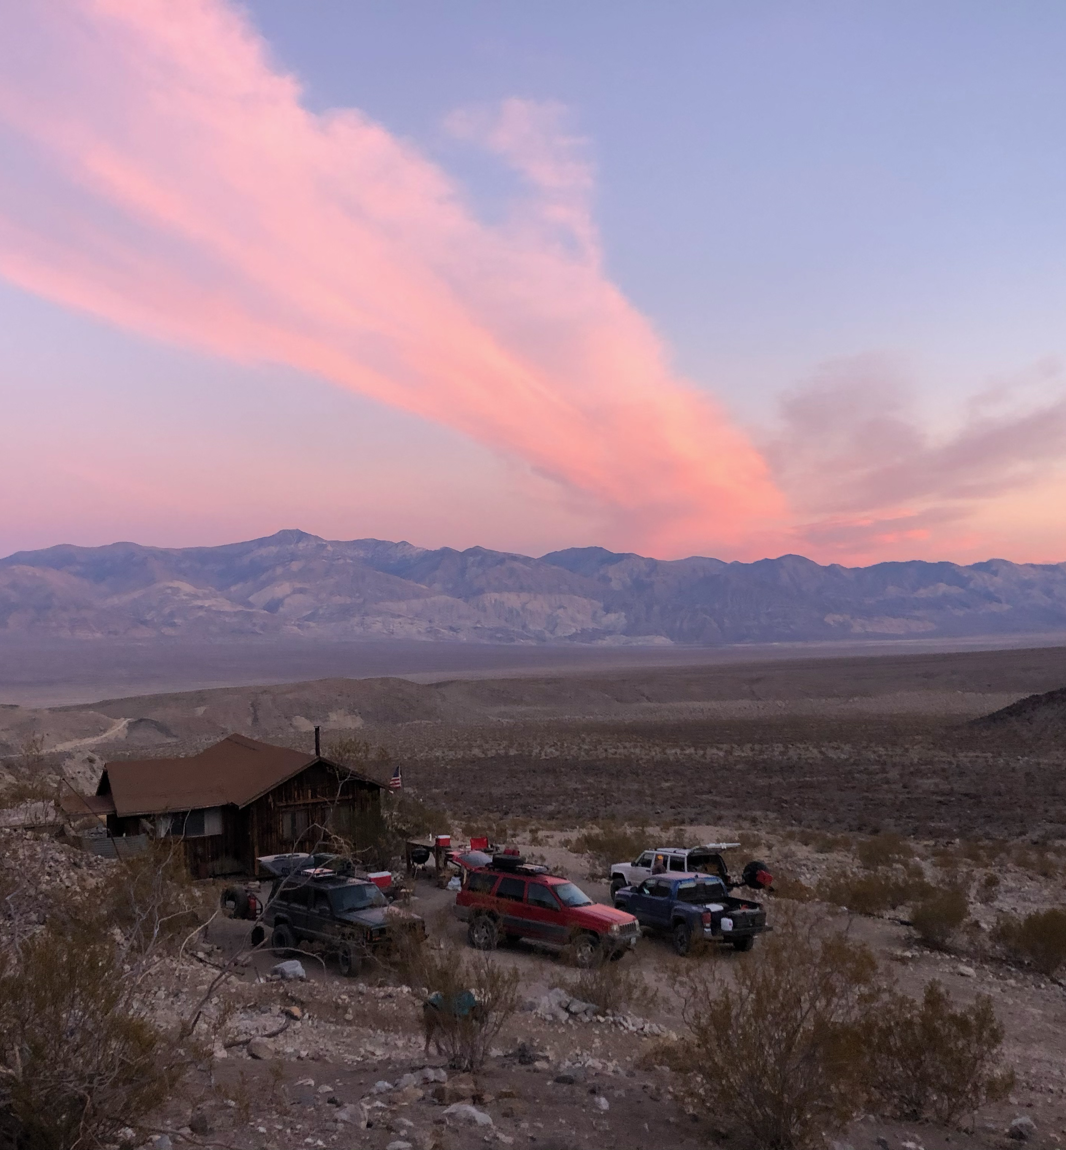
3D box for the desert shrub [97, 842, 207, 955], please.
[{"bbox_3d":[-8.692,7.319,28.339,2.450,2.500,2.300,1,-2,-17],"label":"desert shrub"}]

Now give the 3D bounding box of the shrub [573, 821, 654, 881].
[{"bbox_3d":[3.019,10.327,47.000,3.020,1.900,2.410,0,-2,0],"label":"shrub"}]

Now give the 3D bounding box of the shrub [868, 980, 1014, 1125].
[{"bbox_3d":[5.262,6.129,16.029,1.850,1.820,1.750,-1,-2,18],"label":"shrub"}]

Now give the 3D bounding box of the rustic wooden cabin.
[{"bbox_3d":[-11.398,8.334,45.694,9.076,3.855,9.280,1,-2,-31],"label":"rustic wooden cabin"}]

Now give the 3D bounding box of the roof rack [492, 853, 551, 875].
[{"bbox_3d":[-0.340,7.171,30.385,1.250,0.340,1.080,0,-8,29],"label":"roof rack"}]

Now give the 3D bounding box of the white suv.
[{"bbox_3d":[4.169,9.378,38.879,1.820,1.900,4.350,3,-7,-32],"label":"white suv"}]

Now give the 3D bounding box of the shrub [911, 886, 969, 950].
[{"bbox_3d":[11.247,9.387,34.325,1.570,1.600,1.500,-1,-2,18],"label":"shrub"}]

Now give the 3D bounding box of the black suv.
[{"bbox_3d":[-4.167,7.569,27.263,1.820,1.820,4.300,5,-7,-43],"label":"black suv"}]

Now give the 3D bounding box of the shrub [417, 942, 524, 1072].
[{"bbox_3d":[-0.672,4.539,13.000,1.050,1.260,1.000,0,-2,0],"label":"shrub"}]

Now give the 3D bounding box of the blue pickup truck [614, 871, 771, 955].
[{"bbox_3d":[4.070,8.849,32.714,1.950,1.800,5.600,2,-7,-23],"label":"blue pickup truck"}]

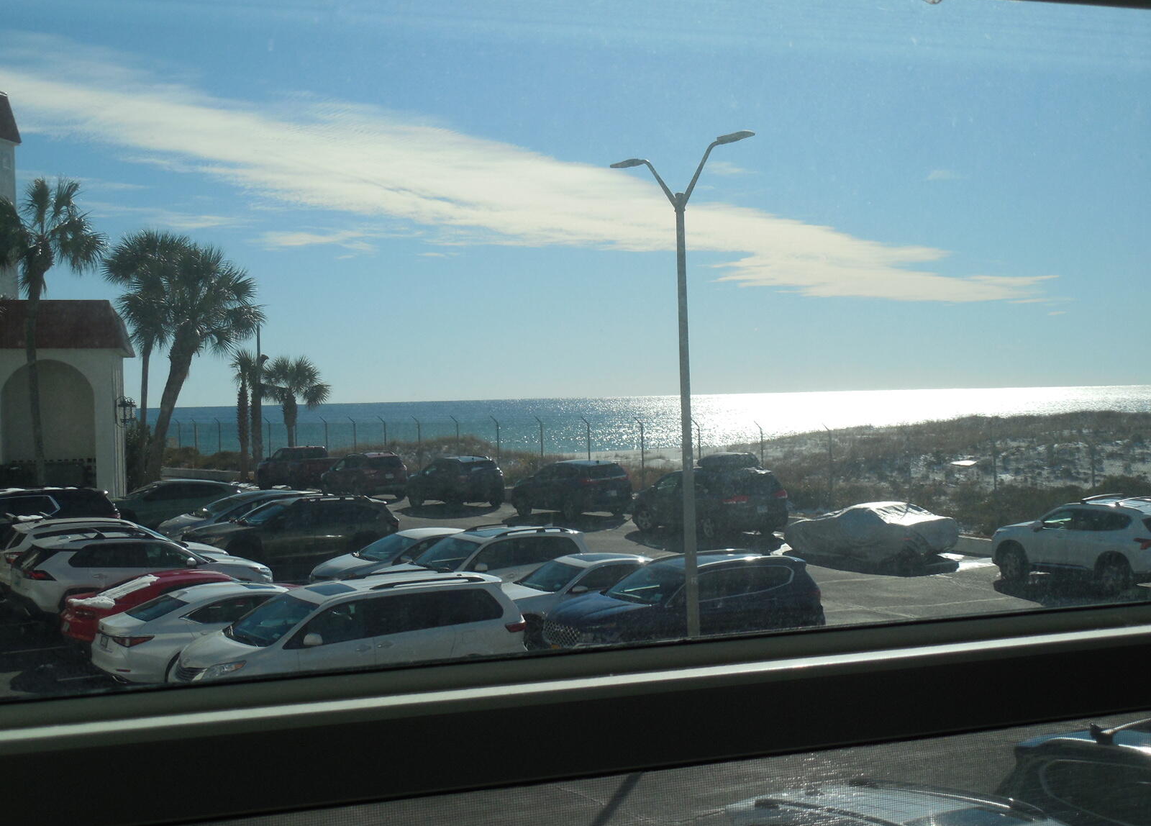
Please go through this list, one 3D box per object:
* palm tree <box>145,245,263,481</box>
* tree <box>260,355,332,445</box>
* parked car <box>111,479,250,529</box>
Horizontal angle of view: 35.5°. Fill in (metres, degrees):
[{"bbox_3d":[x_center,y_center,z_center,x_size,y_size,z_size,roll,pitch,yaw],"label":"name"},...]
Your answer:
[{"bbox_3d":[-10.793,-0.717,51.993,3.600,8.332,3.200,-1,1,-12],"label":"palm tree"},{"bbox_3d":[-11.663,0.269,75.003,2.950,5.314,2.900,-1,1,-9],"label":"tree"},{"bbox_3d":[-11.042,2.620,48.224,4.650,1.660,1.870,-2,1,-33],"label":"parked car"}]

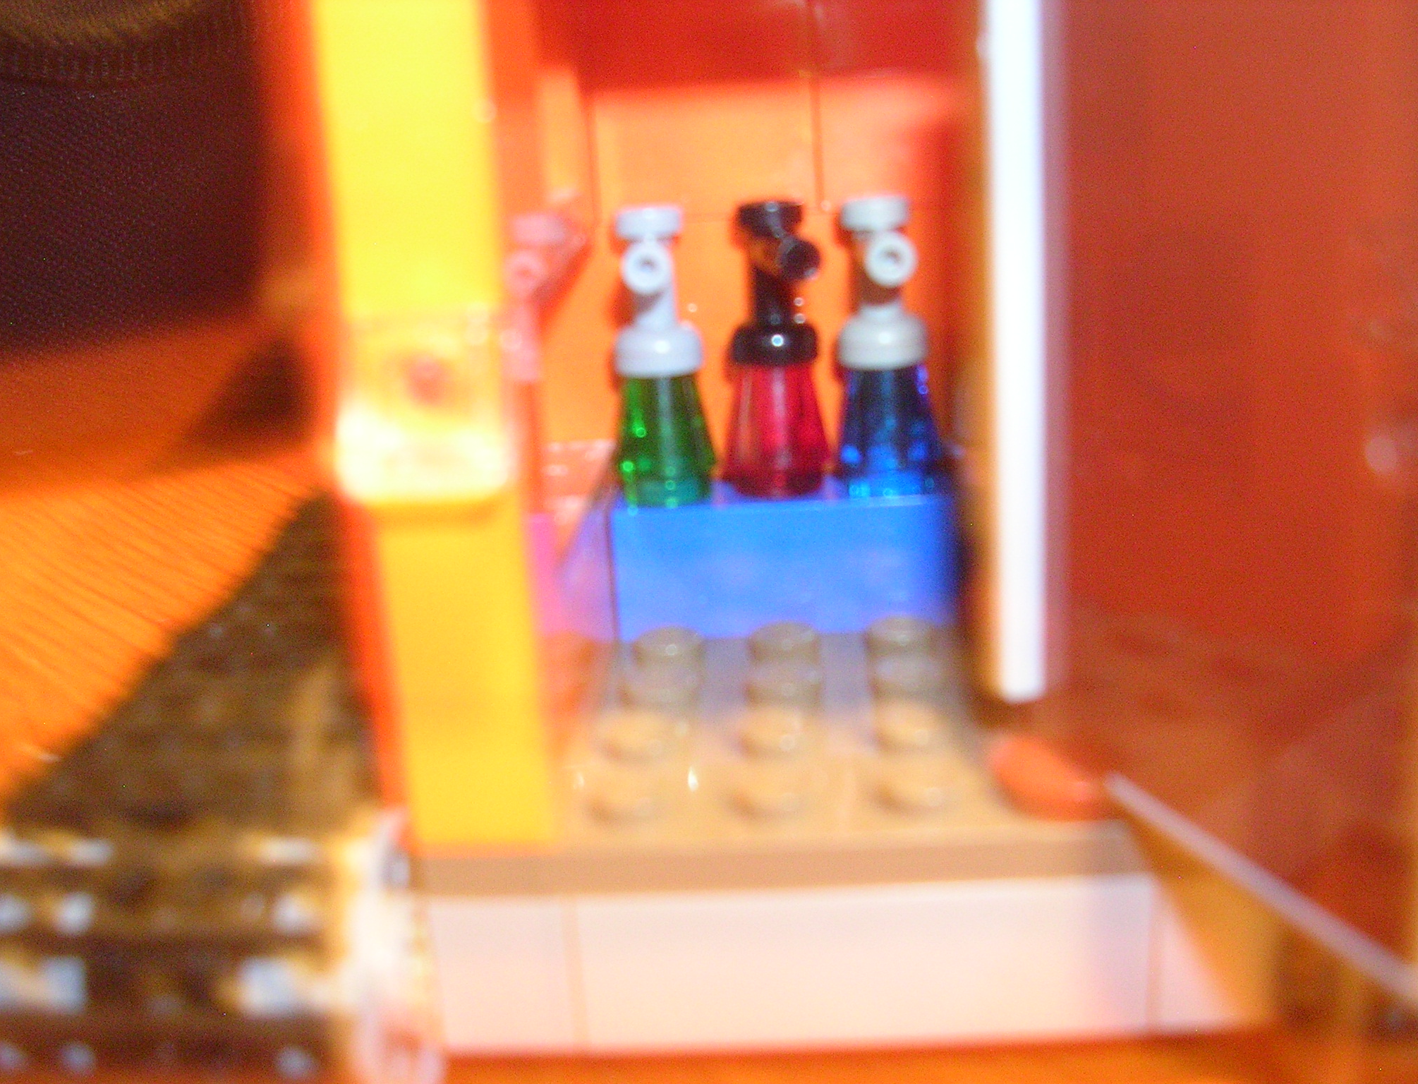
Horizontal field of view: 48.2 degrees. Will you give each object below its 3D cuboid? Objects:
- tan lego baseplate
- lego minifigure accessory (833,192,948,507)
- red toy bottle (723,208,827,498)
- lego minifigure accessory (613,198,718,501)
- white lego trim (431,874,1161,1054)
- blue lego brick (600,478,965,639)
[{"bbox_3d":[0.006,0.010,0.106,0.042,0.005,0.044,-3,16,5],"label":"tan lego baseplate"},{"bbox_3d":[0.013,-0.014,0.112,0.008,0.021,0.009,-4,16,1],"label":"lego minifigure accessory"},{"bbox_3d":[0.005,-0.013,0.113,0.008,0.021,0.009,-11,17,-20],"label":"red toy bottle"},{"bbox_3d":[-0.003,-0.013,0.113,0.008,0.021,0.009,-3,16,4],"label":"lego minifigure accessory"},{"bbox_3d":[0.004,0.022,0.090,0.041,0.010,0.008,-3,16,5],"label":"white lego trim"},{"bbox_3d":[0.006,0.000,0.117,0.024,0.011,0.008,-3,16,5],"label":"blue lego brick"}]

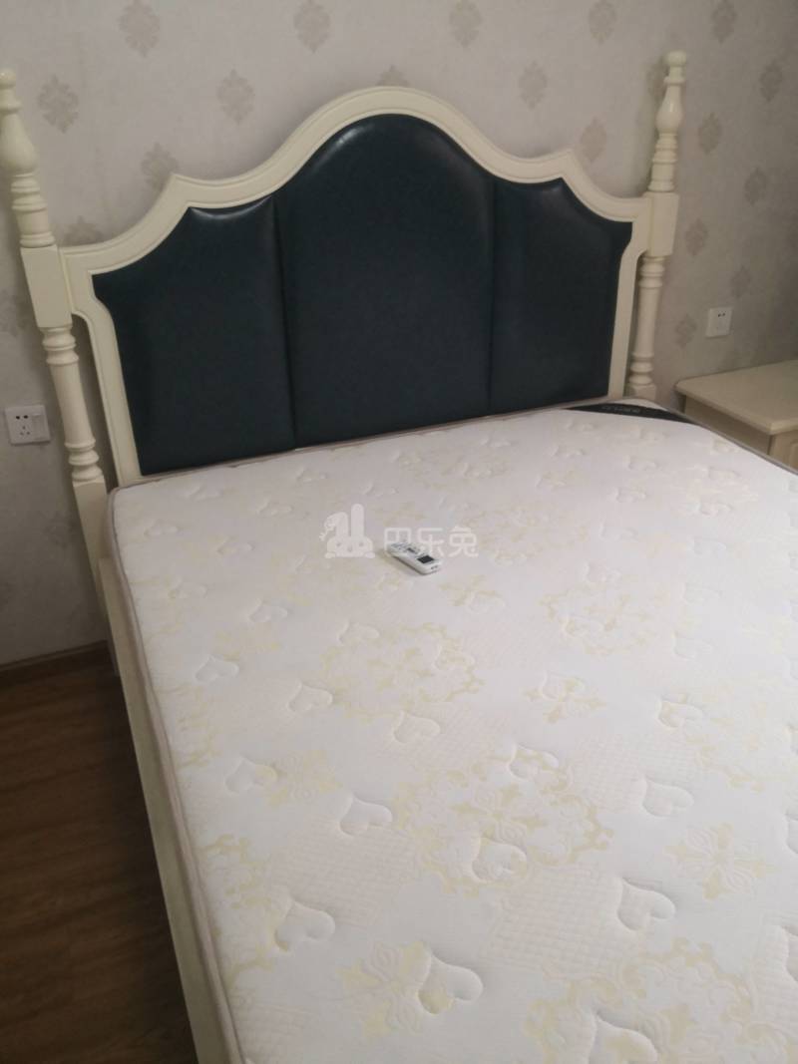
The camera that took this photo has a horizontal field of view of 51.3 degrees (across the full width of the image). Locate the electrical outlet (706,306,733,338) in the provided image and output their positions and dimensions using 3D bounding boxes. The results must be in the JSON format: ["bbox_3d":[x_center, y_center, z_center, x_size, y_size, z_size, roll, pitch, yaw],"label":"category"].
[{"bbox_3d":[0.964,-0.631,2.494,0.086,0.086,0.012,-12,29,-18],"label":"electrical outlet"}]

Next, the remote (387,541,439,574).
[{"bbox_3d":[0.030,0.050,1.615,0.046,0.018,0.118,-21,33,-32],"label":"remote"}]

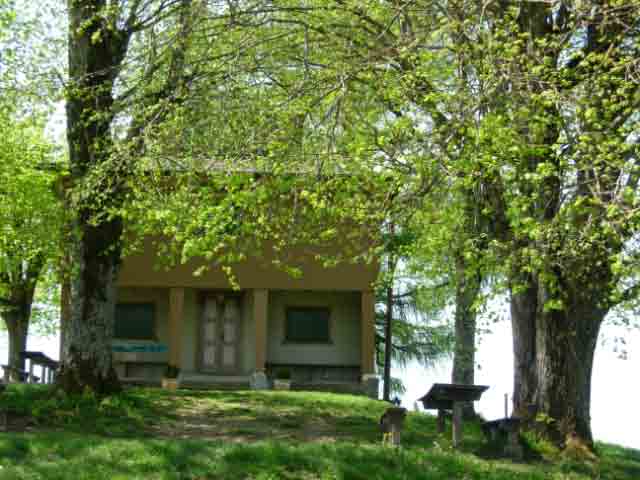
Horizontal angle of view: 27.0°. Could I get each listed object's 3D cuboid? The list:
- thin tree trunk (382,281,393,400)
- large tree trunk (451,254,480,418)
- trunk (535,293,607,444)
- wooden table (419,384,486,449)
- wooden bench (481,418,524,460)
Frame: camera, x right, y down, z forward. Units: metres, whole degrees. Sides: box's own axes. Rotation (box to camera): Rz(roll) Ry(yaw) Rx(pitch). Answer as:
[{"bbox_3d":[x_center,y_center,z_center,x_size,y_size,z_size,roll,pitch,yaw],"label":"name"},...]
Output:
[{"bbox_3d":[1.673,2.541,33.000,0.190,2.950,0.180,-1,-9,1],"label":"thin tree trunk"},{"bbox_3d":[2.514,1.667,23.000,0.460,2.800,0.440,-1,-9,1],"label":"large tree trunk"},{"bbox_3d":[3.336,1.705,17.800,0.840,2.080,0.820,-1,-9,1],"label":"trunk"},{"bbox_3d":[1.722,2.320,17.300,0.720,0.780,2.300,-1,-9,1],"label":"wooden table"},{"bbox_3d":[2.345,2.578,17.200,0.300,0.480,2.000,-1,-9,1],"label":"wooden bench"}]

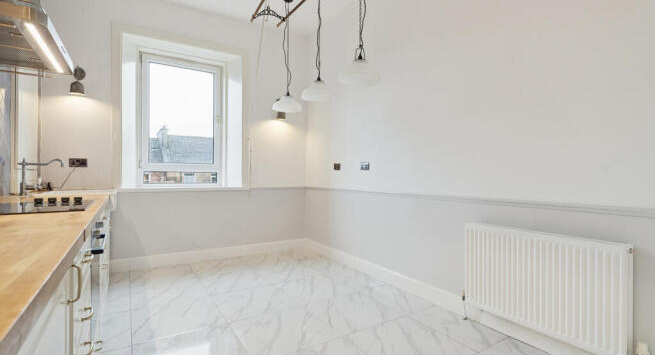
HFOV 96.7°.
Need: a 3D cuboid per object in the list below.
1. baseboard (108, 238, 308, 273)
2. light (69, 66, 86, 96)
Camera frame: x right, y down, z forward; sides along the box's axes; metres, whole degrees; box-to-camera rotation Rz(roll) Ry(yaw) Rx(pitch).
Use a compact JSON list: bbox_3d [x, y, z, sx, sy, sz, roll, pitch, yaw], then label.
[{"bbox_3d":[-1.401,1.006,3.841,2.410,0.140,0.020,0,0,-32],"label":"baseboard"},{"bbox_3d":[-2.584,-1.024,3.016,0.121,0.297,0.184,0,0,-32],"label":"light"}]

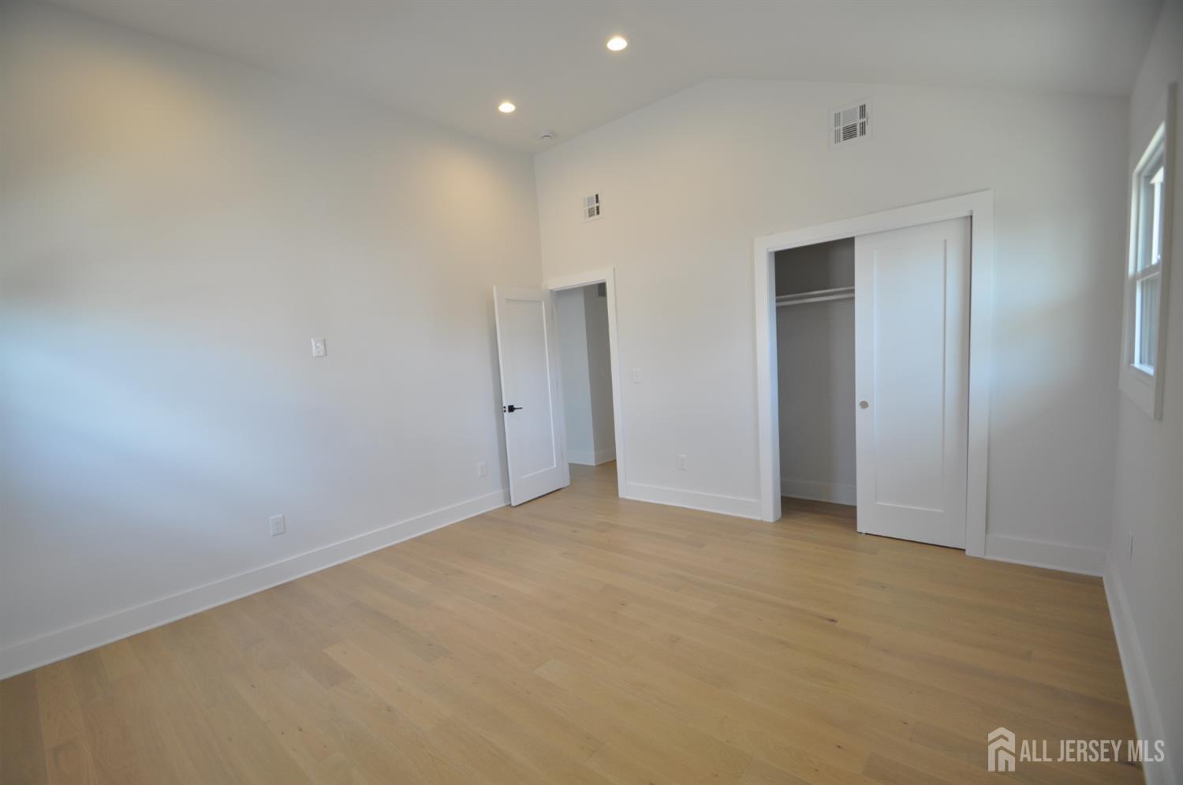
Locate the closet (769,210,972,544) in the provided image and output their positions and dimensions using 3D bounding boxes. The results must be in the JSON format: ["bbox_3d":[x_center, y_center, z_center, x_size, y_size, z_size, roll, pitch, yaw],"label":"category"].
[{"bbox_3d":[2.008,-0.047,3.575,1.200,2.060,0.620,1,7,40],"label":"closet"}]

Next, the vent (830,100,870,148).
[{"bbox_3d":[1.677,-1.744,3.196,0.238,0.243,0.020,1,7,40],"label":"vent"}]

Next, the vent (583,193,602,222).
[{"bbox_3d":[0.011,-1.725,4.592,0.225,0.225,0.020,1,7,40],"label":"vent"}]

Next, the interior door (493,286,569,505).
[{"bbox_3d":[-0.545,0.008,4.774,0.040,2.020,0.770,1,7,40],"label":"interior door"}]

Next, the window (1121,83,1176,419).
[{"bbox_3d":[2.067,-0.461,1.813,0.080,0.990,0.980,2,7,43],"label":"window"}]

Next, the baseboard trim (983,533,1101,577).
[{"bbox_3d":[2.617,0.942,2.862,0.510,0.157,0.018,1,7,40],"label":"baseboard trim"}]

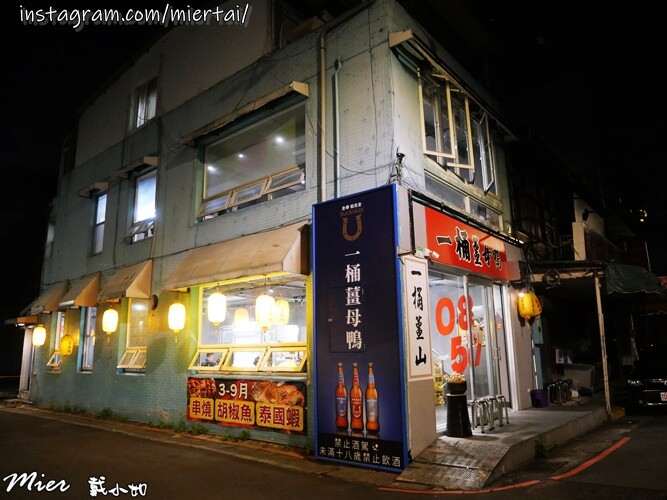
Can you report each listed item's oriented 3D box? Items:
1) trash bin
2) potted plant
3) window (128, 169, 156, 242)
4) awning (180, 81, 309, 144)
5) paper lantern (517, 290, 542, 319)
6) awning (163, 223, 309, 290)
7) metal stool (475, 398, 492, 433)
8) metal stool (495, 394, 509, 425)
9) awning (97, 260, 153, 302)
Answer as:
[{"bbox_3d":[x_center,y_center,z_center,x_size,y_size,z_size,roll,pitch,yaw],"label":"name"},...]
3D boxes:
[{"bbox_3d":[4.363,3.147,9.845,0.380,0.365,0.380,-11,-15,38],"label":"trash bin"},{"bbox_3d":[1.858,2.033,7.037,0.330,0.310,0.330,-11,-15,38],"label":"potted plant"},{"bbox_3d":[-4.694,-1.129,11.540,1.270,1.826,0.226,-11,-15,38],"label":"window"},{"bbox_3d":[-1.901,-2.673,9.286,3.407,0.282,0.452,-11,-15,38],"label":"awning"},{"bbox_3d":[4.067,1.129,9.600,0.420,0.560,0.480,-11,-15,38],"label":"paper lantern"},{"bbox_3d":[-1.932,0.147,8.646,3.469,1.023,0.627,-11,-15,38],"label":"awning"},{"bbox_3d":[2.216,2.483,6.939,0.291,0.446,0.291,-11,-15,38],"label":"metal stool"},{"bbox_3d":[2.816,2.706,7.833,0.280,0.450,0.280,-11,-15,38],"label":"metal stool"},{"bbox_3d":[-4.948,0.745,10.922,1.392,0.930,0.550,-11,-15,38],"label":"awning"}]

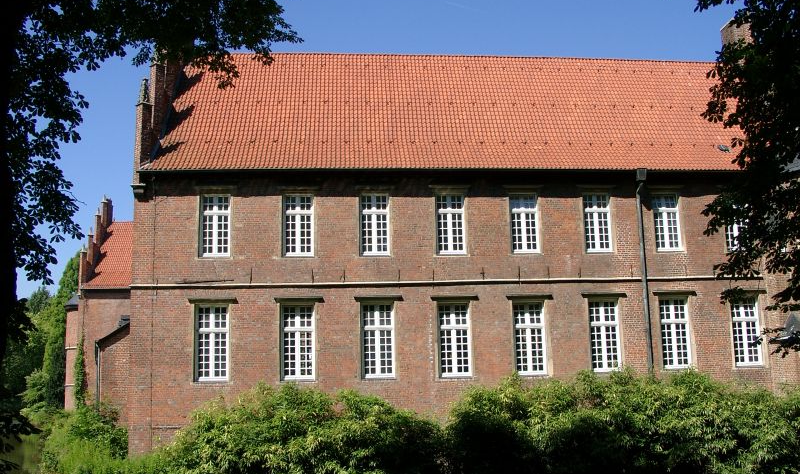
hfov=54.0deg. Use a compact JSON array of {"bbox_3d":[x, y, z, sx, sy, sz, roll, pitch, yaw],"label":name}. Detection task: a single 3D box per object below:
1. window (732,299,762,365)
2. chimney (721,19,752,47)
[{"bbox_3d":[13.249,3.682,30.060,1.134,2.722,0.180,-1,-9,-6],"label":"window"},{"bbox_3d":[15.932,-9.009,37.019,0.998,2.052,1.311,-1,-9,-6],"label":"chimney"}]

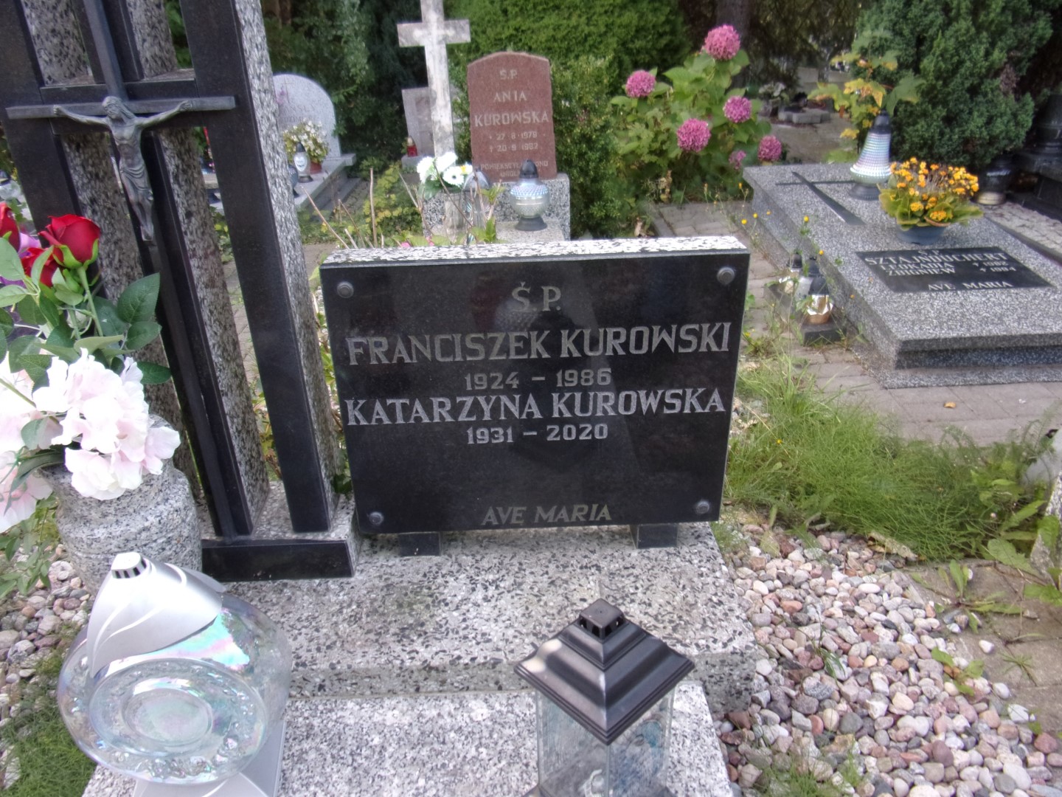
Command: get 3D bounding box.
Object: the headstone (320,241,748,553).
[{"bbox_3d":[0.011,0.001,1.277,0.655,0.515,0.095,-1,26,0],"label":"headstone"}]

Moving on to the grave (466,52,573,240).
[{"bbox_3d":[-0.057,-1.044,3.286,0.490,0.860,0.380,-3,29,1],"label":"grave"}]

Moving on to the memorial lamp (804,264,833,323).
[{"bbox_3d":[1.013,-0.360,2.590,0.100,0.185,0.100,-1,29,0],"label":"memorial lamp"}]

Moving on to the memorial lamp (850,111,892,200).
[{"bbox_3d":[1.595,-1.128,3.448,0.185,0.385,0.185,-1,29,0],"label":"memorial lamp"}]

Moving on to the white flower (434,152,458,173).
[{"bbox_3d":[-0.361,-1.005,3.140,0.100,0.085,0.085,-1,29,0],"label":"white flower"}]

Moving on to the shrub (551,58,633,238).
[{"bbox_3d":[0.290,-1.181,3.556,0.410,0.840,0.390,-1,29,0],"label":"shrub"}]

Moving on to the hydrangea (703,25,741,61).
[{"bbox_3d":[1.000,-1.859,3.850,0.185,0.175,0.180,-1,29,0],"label":"hydrangea"}]

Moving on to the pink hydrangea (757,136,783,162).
[{"bbox_3d":[1.372,-1.431,4.220,0.150,0.150,0.150,-1,29,0],"label":"pink hydrangea"}]

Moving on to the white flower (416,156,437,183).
[{"bbox_3d":[-0.443,-0.970,3.120,0.088,0.105,0.080,10,31,19],"label":"white flower"}]

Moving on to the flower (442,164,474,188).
[{"bbox_3d":[-0.309,-0.938,3.100,0.128,0.090,0.085,-4,29,-5],"label":"flower"}]

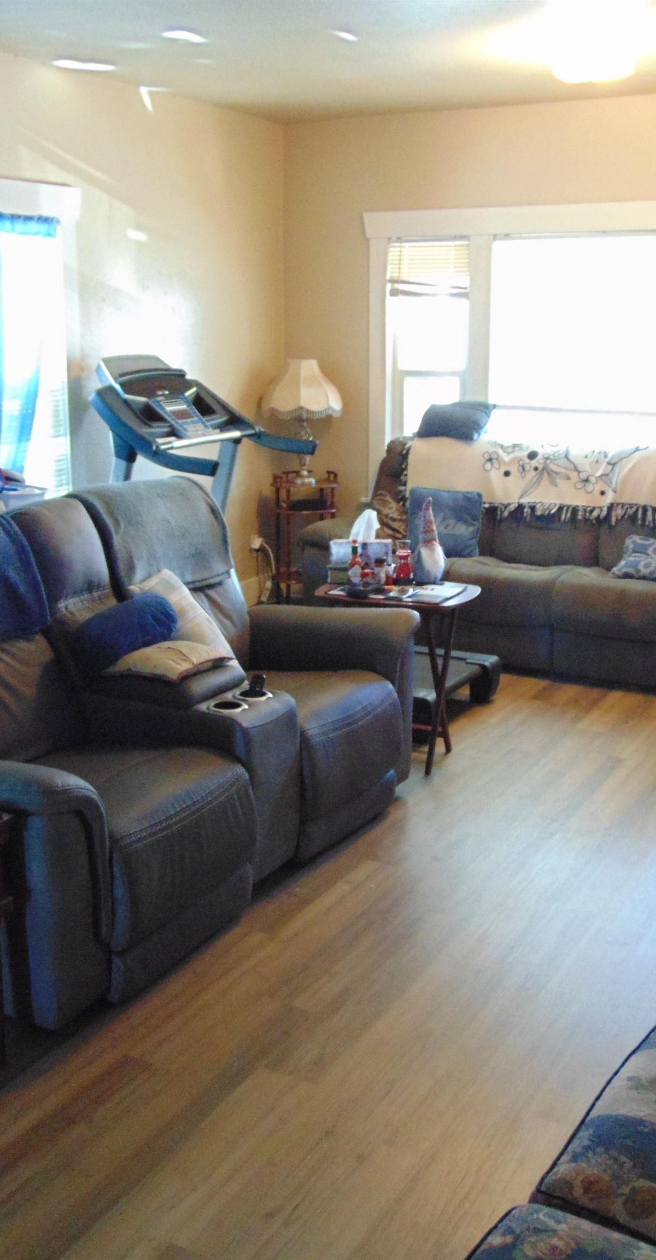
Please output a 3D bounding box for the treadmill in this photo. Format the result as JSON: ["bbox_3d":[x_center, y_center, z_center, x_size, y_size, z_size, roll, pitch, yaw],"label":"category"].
[{"bbox_3d":[-0.243,-0.421,5.299,1.800,1.500,0.880,7,16,27],"label":"treadmill"}]

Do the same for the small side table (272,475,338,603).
[{"bbox_3d":[-0.102,-0.472,6.900,0.330,0.800,0.300,-5,15,-16],"label":"small side table"}]

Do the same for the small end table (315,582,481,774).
[{"bbox_3d":[0.263,0.170,4.669,0.590,0.660,0.415,7,16,27],"label":"small end table"}]

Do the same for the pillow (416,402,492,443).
[{"bbox_3d":[0.671,-1.108,6.424,0.400,0.210,0.280,7,14,28],"label":"pillow"}]

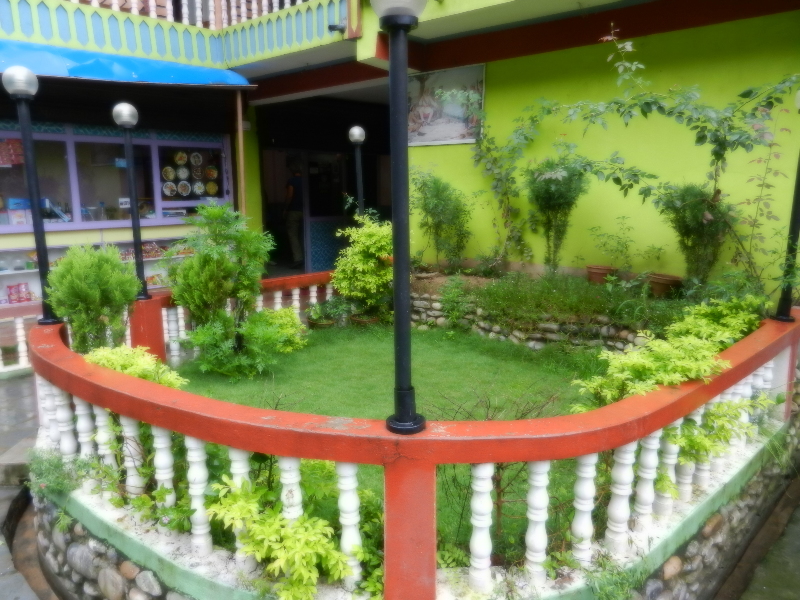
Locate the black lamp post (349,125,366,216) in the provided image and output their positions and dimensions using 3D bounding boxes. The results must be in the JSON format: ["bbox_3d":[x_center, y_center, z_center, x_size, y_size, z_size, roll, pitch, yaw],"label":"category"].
[{"bbox_3d":[-0.423,-1.134,6.289,0.185,1.485,0.185,0,10,0],"label":"black lamp post"}]

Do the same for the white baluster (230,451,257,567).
[{"bbox_3d":[-0.568,0.731,2.086,0.082,0.484,0.082,0,10,0],"label":"white baluster"}]

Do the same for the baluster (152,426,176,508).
[{"bbox_3d":[-0.888,0.656,2.186,0.077,0.445,0.077,-5,11,-23],"label":"baluster"}]

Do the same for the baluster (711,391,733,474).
[{"bbox_3d":[1.460,0.557,2.625,0.077,0.445,0.077,6,12,30],"label":"baluster"}]

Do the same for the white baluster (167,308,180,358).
[{"bbox_3d":[-1.720,0.257,4.387,0.077,0.445,0.077,-5,11,-22],"label":"white baluster"}]

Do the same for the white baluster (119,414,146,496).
[{"bbox_3d":[-1.039,0.656,2.270,0.072,0.449,0.072,-6,13,-26],"label":"white baluster"}]

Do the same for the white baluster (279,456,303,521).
[{"bbox_3d":[-0.376,0.742,2.016,0.082,0.484,0.082,0,10,0],"label":"white baluster"}]

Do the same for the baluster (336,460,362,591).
[{"bbox_3d":[-0.166,0.747,1.900,0.072,0.458,0.072,-2,11,-6],"label":"baluster"}]

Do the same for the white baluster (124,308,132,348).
[{"bbox_3d":[-2.059,0.315,4.401,0.082,0.484,0.082,0,10,0],"label":"white baluster"}]

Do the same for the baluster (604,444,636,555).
[{"bbox_3d":[0.789,0.710,2.070,0.072,0.448,0.072,4,12,22],"label":"baluster"}]

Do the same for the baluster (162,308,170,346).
[{"bbox_3d":[-2.313,0.198,5.682,0.077,0.445,0.077,-5,11,-22],"label":"baluster"}]

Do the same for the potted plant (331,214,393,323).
[{"bbox_3d":[-0.328,-0.283,5.495,0.668,1.058,0.630,-1,10,-3],"label":"potted plant"}]

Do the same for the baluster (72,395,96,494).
[{"bbox_3d":[-1.366,0.597,2.523,0.077,0.445,0.077,-6,12,-29],"label":"baluster"}]

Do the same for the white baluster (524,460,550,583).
[{"bbox_3d":[0.451,0.699,1.900,0.077,0.445,0.077,2,11,14],"label":"white baluster"}]

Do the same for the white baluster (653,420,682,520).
[{"bbox_3d":[1.100,0.657,2.375,0.082,0.473,0.082,0,10,0],"label":"white baluster"}]

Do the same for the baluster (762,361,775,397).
[{"bbox_3d":[1.988,0.460,3.130,0.077,0.445,0.077,6,12,33],"label":"baluster"}]

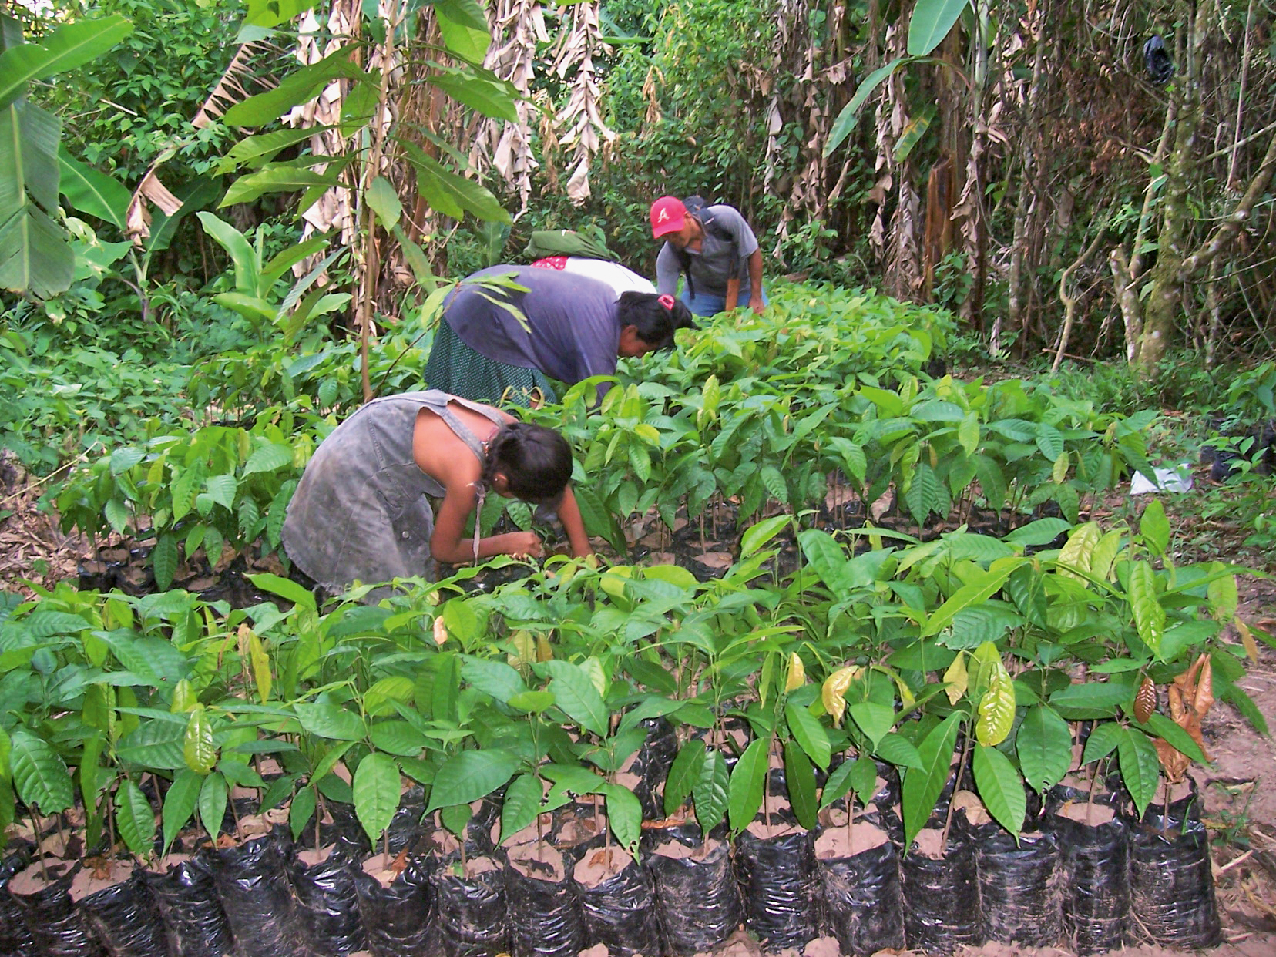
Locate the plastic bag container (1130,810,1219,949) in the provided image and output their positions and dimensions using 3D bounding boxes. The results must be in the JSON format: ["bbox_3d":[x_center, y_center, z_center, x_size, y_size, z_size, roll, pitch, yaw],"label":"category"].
[{"bbox_3d":[0.781,0.578,1.822,0.114,0.163,0.114,0,12,0],"label":"plastic bag container"}]

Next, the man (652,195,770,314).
[{"bbox_3d":[0.325,-0.695,5.573,0.460,1.160,0.500,4,12,18],"label":"man"}]

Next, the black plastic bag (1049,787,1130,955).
[{"bbox_3d":[0.622,0.545,1.720,0.100,0.175,0.100,0,12,0],"label":"black plastic bag"}]

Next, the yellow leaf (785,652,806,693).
[{"bbox_3d":[0.221,0.272,1.760,0.030,0.056,0.020,0,12,0],"label":"yellow leaf"}]

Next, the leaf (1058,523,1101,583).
[{"bbox_3d":[0.773,0.132,2.200,0.075,0.110,0.045,2,12,12],"label":"leaf"}]

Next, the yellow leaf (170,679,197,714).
[{"bbox_3d":[-0.699,0.337,1.930,0.042,0.062,0.028,0,12,0],"label":"yellow leaf"}]

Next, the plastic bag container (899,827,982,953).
[{"bbox_3d":[0.436,0.593,1.809,0.110,0.150,0.110,0,12,0],"label":"plastic bag container"}]

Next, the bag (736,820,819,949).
[{"bbox_3d":[0.192,0.556,1.720,0.103,0.150,0.103,0,12,0],"label":"bag"}]

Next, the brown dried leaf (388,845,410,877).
[{"bbox_3d":[-0.339,0.543,1.780,0.030,0.043,0.025,0,12,0],"label":"brown dried leaf"}]

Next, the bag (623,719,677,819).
[{"bbox_3d":[0.024,0.470,1.980,0.090,0.155,0.090,0,12,0],"label":"bag"}]

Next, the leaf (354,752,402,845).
[{"bbox_3d":[-0.364,0.448,1.750,0.067,0.130,0.045,0,12,0],"label":"leaf"}]

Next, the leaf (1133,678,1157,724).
[{"bbox_3d":[0.692,0.302,1.710,0.031,0.064,0.015,8,11,4],"label":"leaf"}]

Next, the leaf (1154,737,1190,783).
[{"bbox_3d":[0.750,0.394,1.760,0.050,0.063,0.030,-4,11,1],"label":"leaf"}]

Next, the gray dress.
[{"bbox_3d":[-0.573,0.041,2.920,0.460,0.430,0.340,-2,12,-12],"label":"gray dress"}]

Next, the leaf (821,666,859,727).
[{"bbox_3d":[0.280,0.302,1.740,0.042,0.084,0.025,17,11,-3],"label":"leaf"}]

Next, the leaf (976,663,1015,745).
[{"bbox_3d":[0.481,0.304,1.690,0.050,0.115,0.025,7,11,1],"label":"leaf"}]

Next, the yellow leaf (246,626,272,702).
[{"bbox_3d":[-0.666,0.328,2.200,0.042,0.130,0.025,-12,11,2],"label":"yellow leaf"}]

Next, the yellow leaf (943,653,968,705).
[{"bbox_3d":[0.441,0.278,1.740,0.032,0.072,0.015,8,12,-13],"label":"yellow leaf"}]

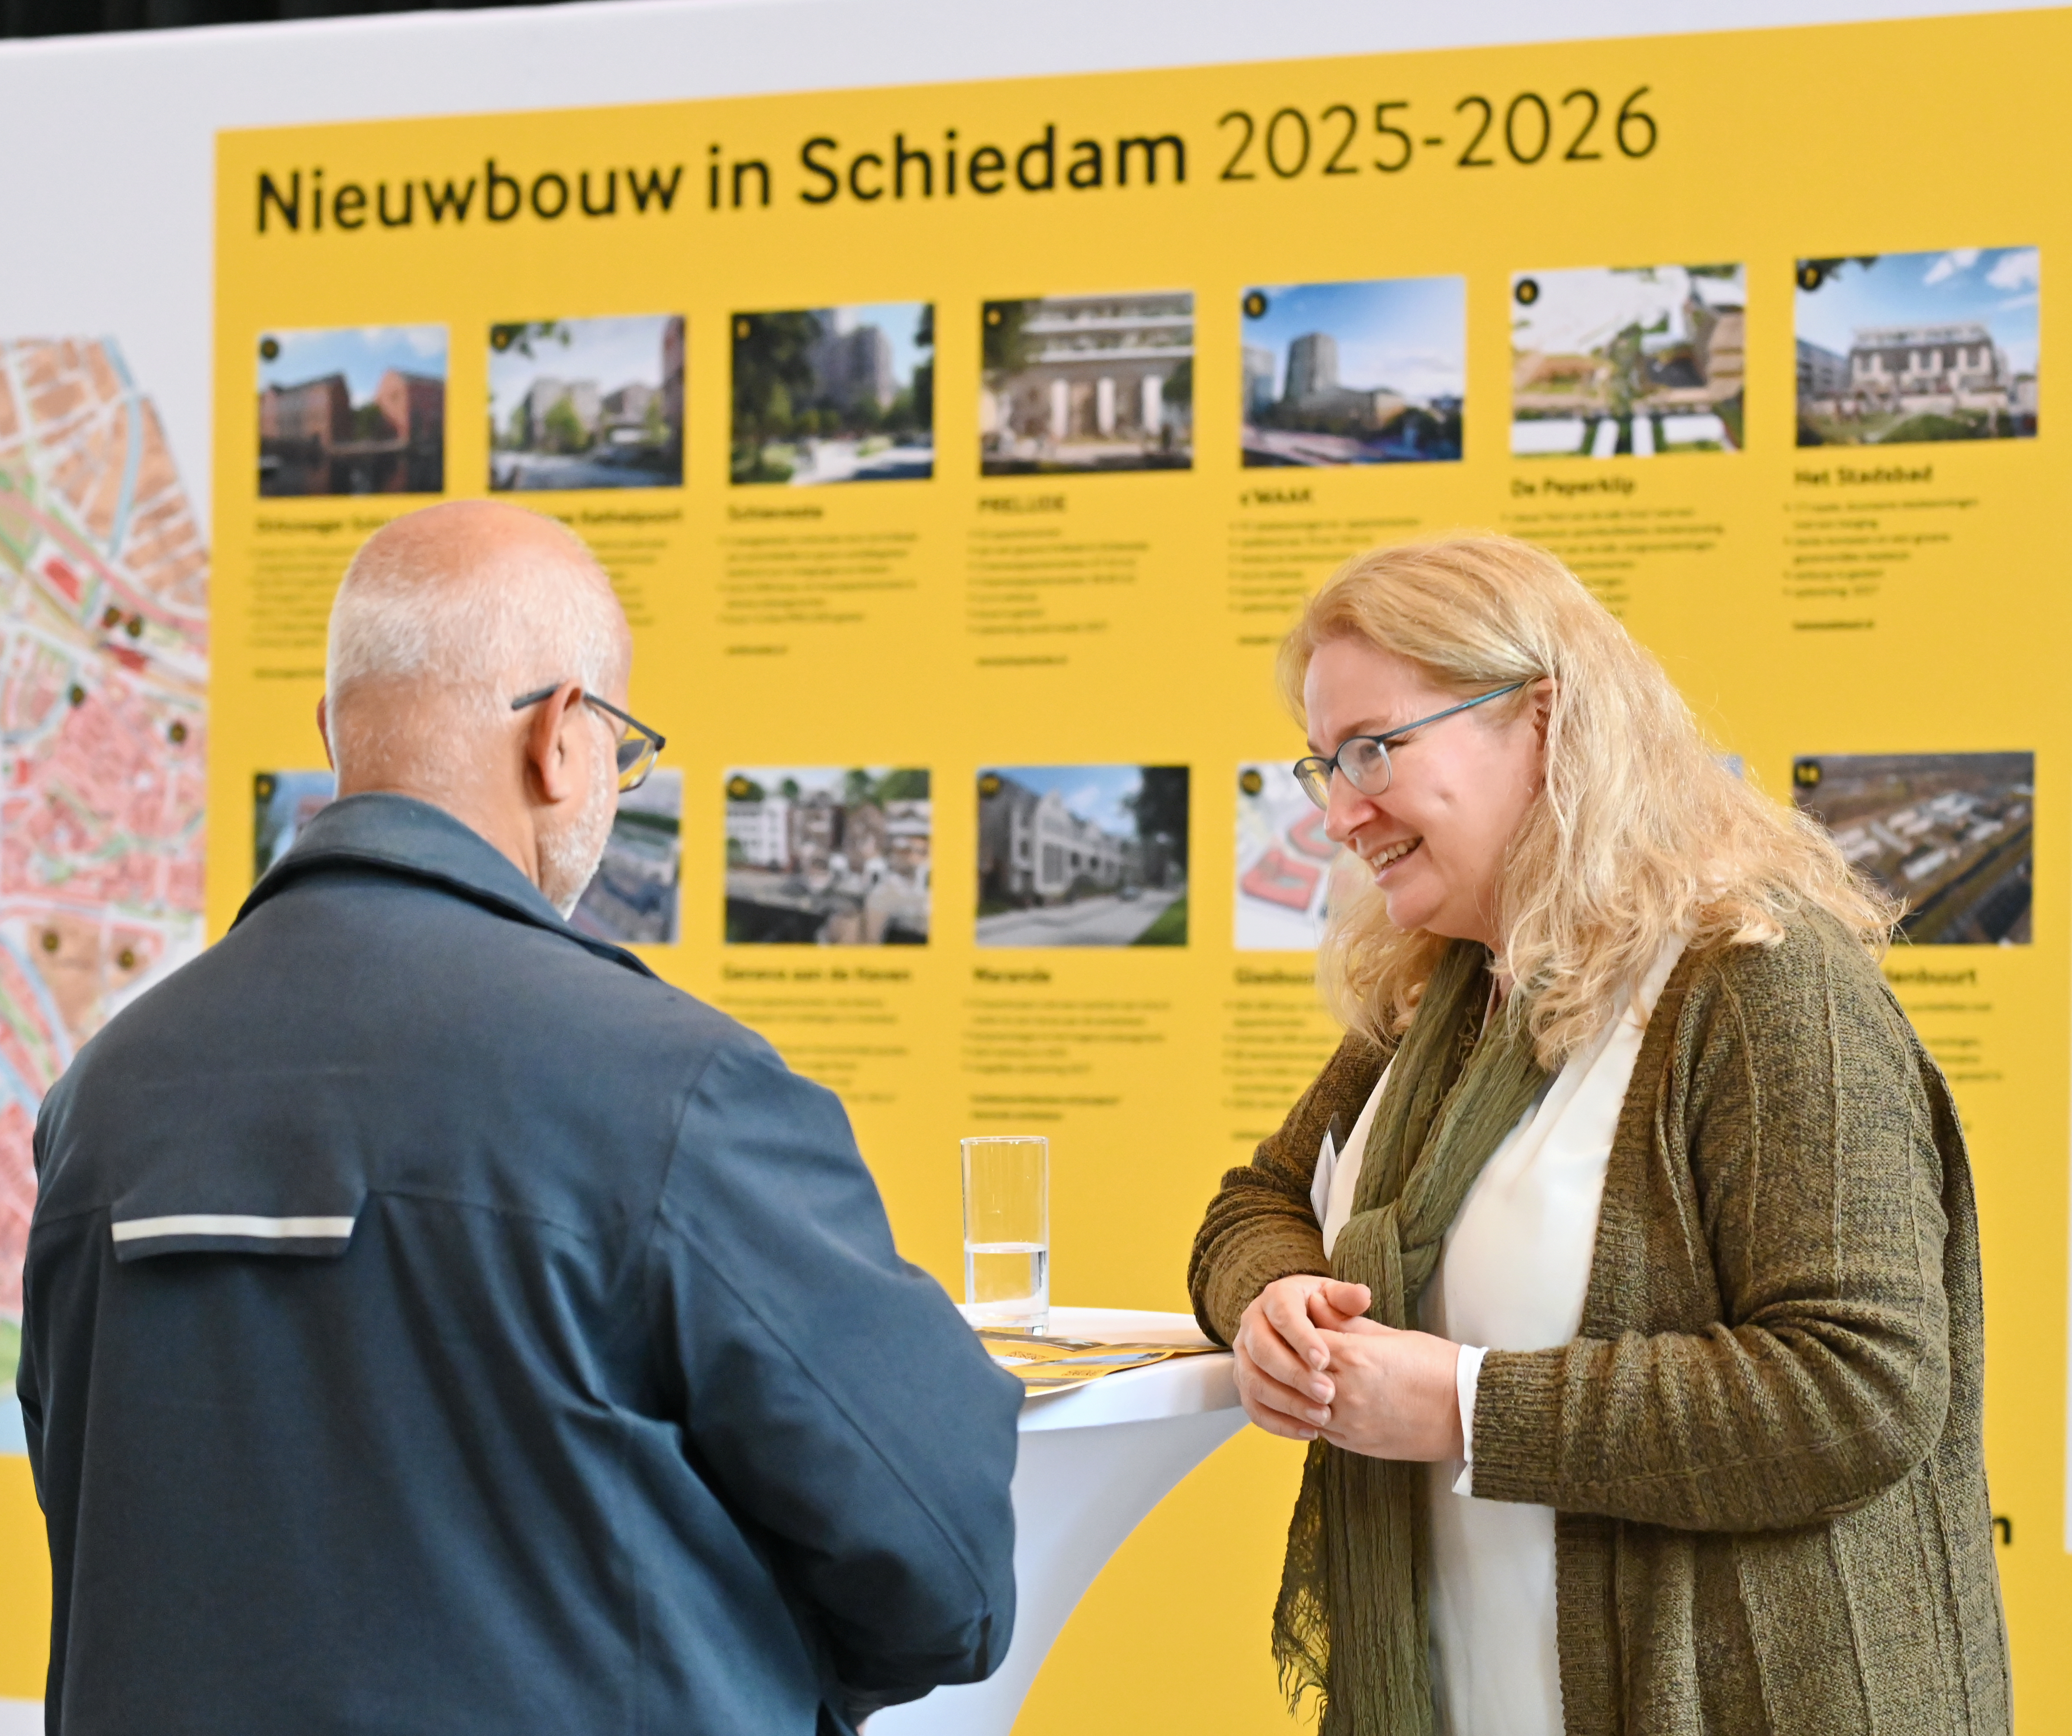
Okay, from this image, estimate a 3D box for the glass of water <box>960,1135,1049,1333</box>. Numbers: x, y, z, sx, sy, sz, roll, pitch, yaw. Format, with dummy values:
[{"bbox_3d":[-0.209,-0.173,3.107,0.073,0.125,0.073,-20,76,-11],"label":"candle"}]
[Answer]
[{"bbox_3d":[-0.020,0.240,4.480,0.058,0.125,0.058,-1,2,0],"label":"glass of water"}]

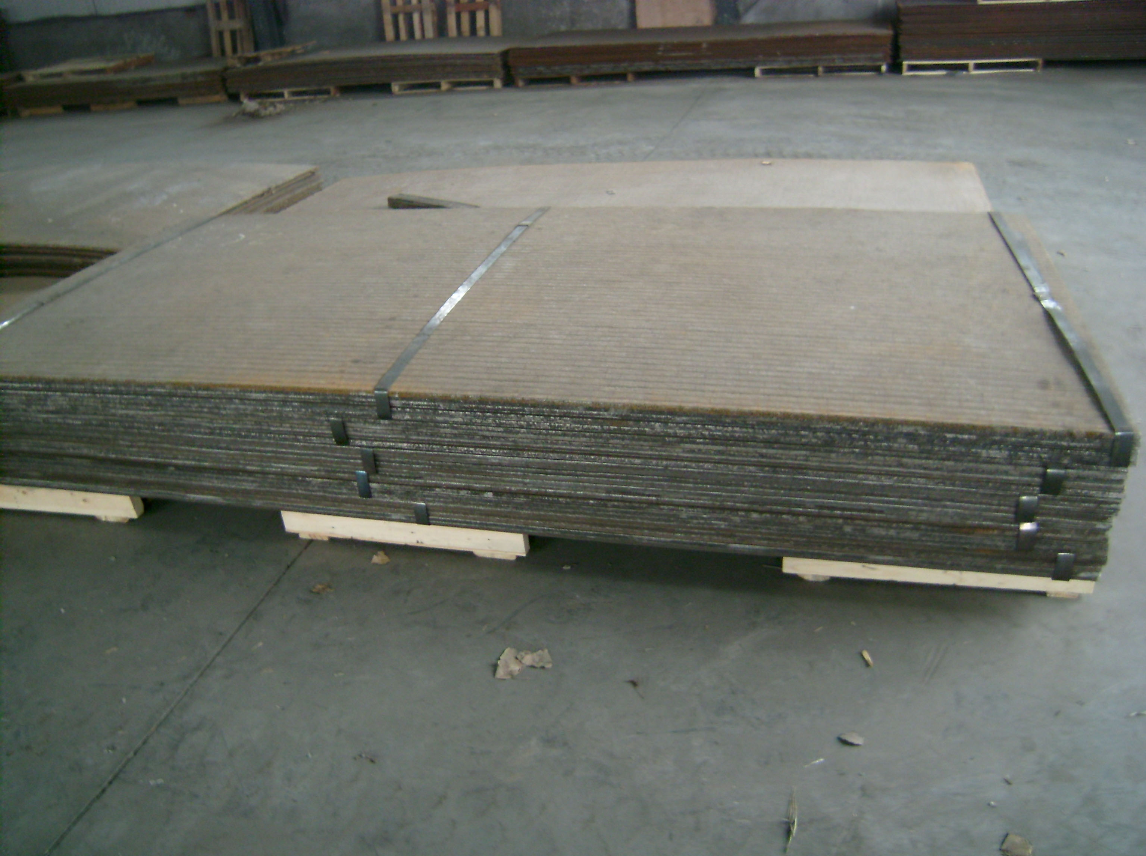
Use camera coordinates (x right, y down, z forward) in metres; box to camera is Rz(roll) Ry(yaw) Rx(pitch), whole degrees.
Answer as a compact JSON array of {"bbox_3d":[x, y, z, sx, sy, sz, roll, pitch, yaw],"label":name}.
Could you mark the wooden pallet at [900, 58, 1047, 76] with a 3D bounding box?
[{"bbox_3d":[3.234,-3.059,7.608,1.007,0.110,1.050,4,31,16],"label":"wooden pallet"}]

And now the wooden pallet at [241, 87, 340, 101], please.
[{"bbox_3d":[-2.594,-3.378,9.097,0.951,0.097,1.050,0,30,9],"label":"wooden pallet"}]

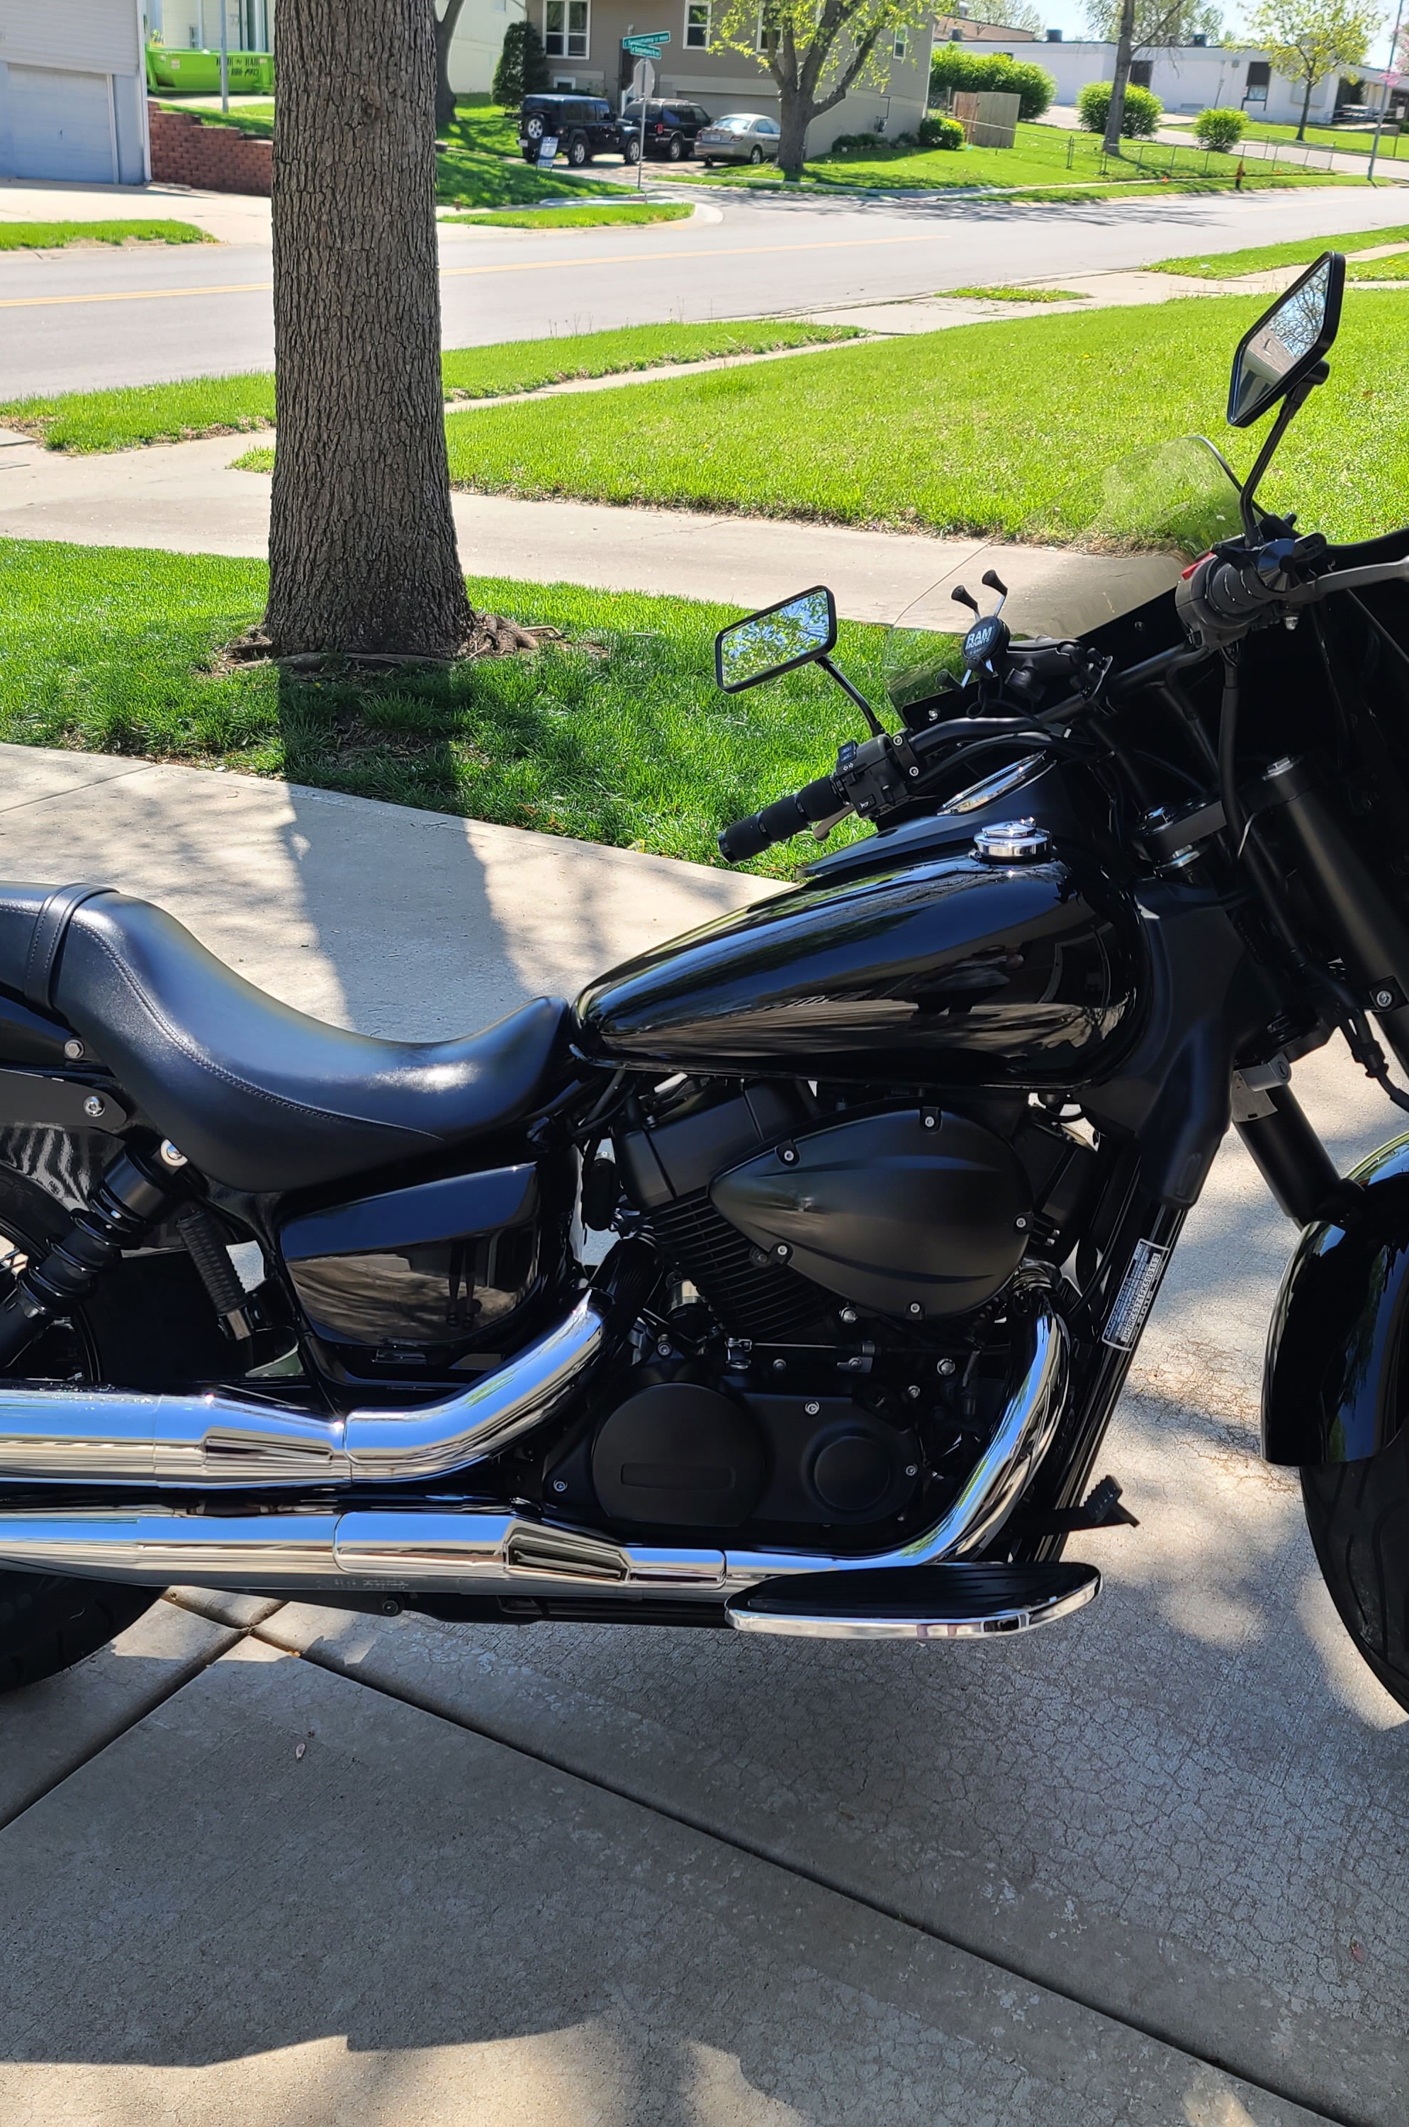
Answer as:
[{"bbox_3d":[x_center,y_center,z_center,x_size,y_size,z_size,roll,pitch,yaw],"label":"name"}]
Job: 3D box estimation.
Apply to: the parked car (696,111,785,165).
[{"bbox_3d":[1.500,-29.061,64.446,1.790,1.450,4.750,14,29,24],"label":"parked car"}]

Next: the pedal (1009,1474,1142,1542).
[{"bbox_3d":[0.316,0.380,1.765,0.120,0.062,0.075,3,9,-4],"label":"pedal"}]

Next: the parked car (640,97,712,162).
[{"bbox_3d":[-0.763,-28.426,62.582,1.760,1.690,4.500,17,28,30],"label":"parked car"}]

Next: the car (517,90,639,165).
[{"bbox_3d":[-3.632,-27.299,59.973,1.870,1.840,4.600,16,29,27],"label":"car"}]

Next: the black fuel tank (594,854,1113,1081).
[{"bbox_3d":[0.141,-0.121,1.961,0.520,0.245,0.320,3,9,-4],"label":"black fuel tank"}]

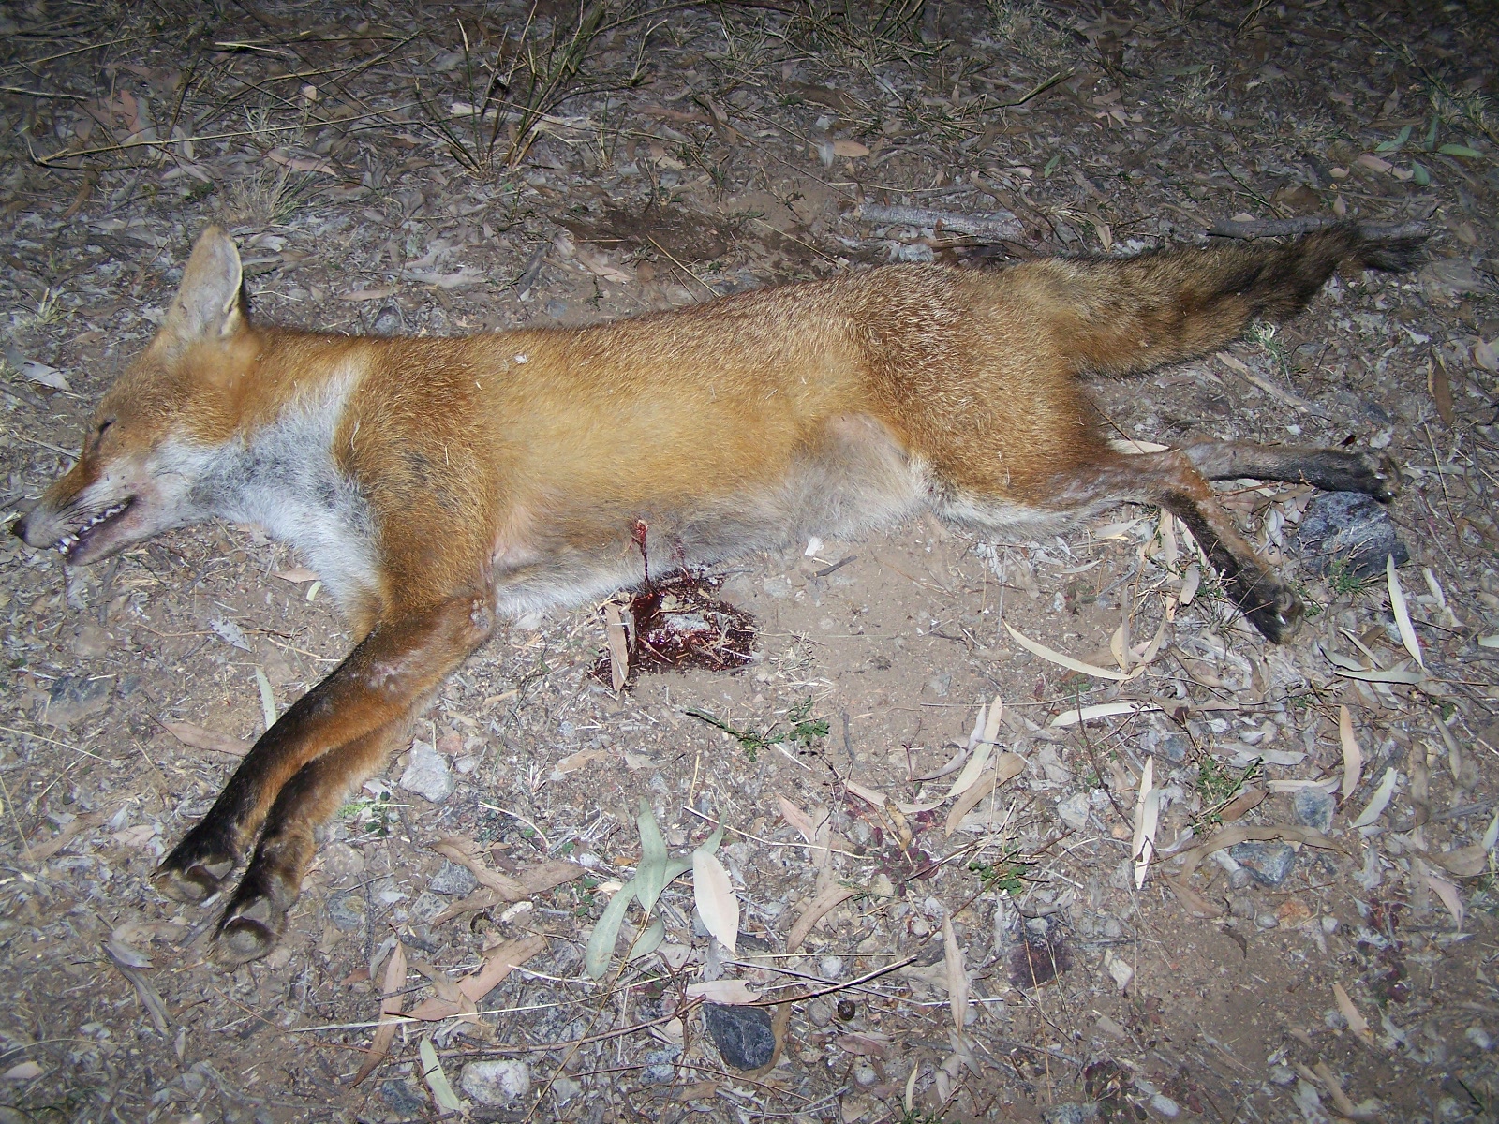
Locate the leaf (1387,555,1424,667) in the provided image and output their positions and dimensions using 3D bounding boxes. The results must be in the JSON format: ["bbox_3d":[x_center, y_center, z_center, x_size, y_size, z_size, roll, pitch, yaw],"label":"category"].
[{"bbox_3d":[0.431,0.030,1.086,0.011,0.009,0.096,3,50,3],"label":"leaf"}]

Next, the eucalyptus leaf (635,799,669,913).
[{"bbox_3d":[-0.057,0.172,0.967,0.017,0.010,0.077,-1,50,-1],"label":"eucalyptus leaf"}]

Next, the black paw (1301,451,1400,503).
[{"bbox_3d":[0.402,-0.058,1.101,0.061,0.031,0.035,6,54,4],"label":"black paw"}]

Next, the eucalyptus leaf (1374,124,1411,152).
[{"bbox_3d":[0.560,-0.365,1.423,0.057,0.010,0.013,-35,58,-26],"label":"eucalyptus leaf"}]

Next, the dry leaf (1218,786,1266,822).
[{"bbox_3d":[0.299,0.147,0.996,0.037,0.007,0.012,-27,55,-21],"label":"dry leaf"}]

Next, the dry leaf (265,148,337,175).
[{"bbox_3d":[-0.384,-0.345,1.414,0.075,0.008,0.015,15,52,13],"label":"dry leaf"}]

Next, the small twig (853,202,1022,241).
[{"bbox_3d":[0.155,-0.281,1.355,0.139,0.016,0.019,6,50,5],"label":"small twig"}]

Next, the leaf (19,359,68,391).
[{"bbox_3d":[-0.529,-0.142,1.238,0.055,0.009,0.018,23,54,18],"label":"leaf"}]

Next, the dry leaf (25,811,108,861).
[{"bbox_3d":[-0.421,0.167,1.014,0.055,0.010,0.013,-35,57,-26],"label":"dry leaf"}]

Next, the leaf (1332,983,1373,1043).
[{"bbox_3d":[0.332,0.248,0.906,0.010,0.006,0.034,-15,55,-11],"label":"leaf"}]

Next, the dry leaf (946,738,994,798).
[{"bbox_3d":[0.145,0.129,1.047,0.013,0.010,0.062,23,53,19],"label":"dry leaf"}]

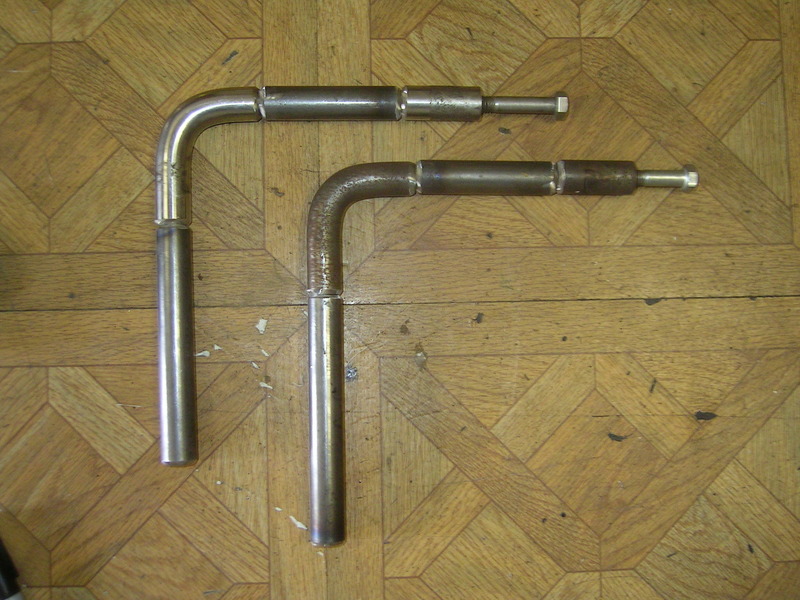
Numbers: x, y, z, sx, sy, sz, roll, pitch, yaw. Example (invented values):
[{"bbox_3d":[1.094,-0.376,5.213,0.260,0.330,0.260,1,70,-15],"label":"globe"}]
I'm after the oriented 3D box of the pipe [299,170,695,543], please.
[{"bbox_3d":[0.078,0.035,0.600,0.288,0.025,0.273,0,87,-2],"label":"pipe"}]

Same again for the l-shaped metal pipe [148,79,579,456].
[{"bbox_3d":[-0.023,-0.021,0.599,0.301,0.025,0.271,-1,87,-2],"label":"l-shaped metal pipe"}]

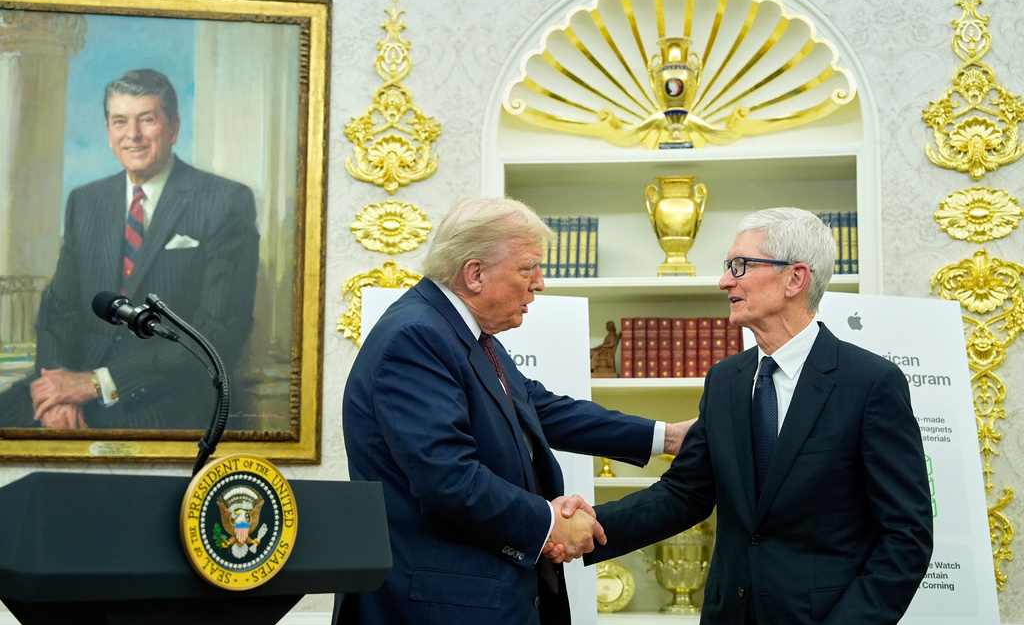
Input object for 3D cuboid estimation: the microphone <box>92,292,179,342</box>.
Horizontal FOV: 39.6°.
[{"bbox_3d":[-0.588,0.008,2.220,0.210,0.060,0.052,16,5,42],"label":"microphone"}]

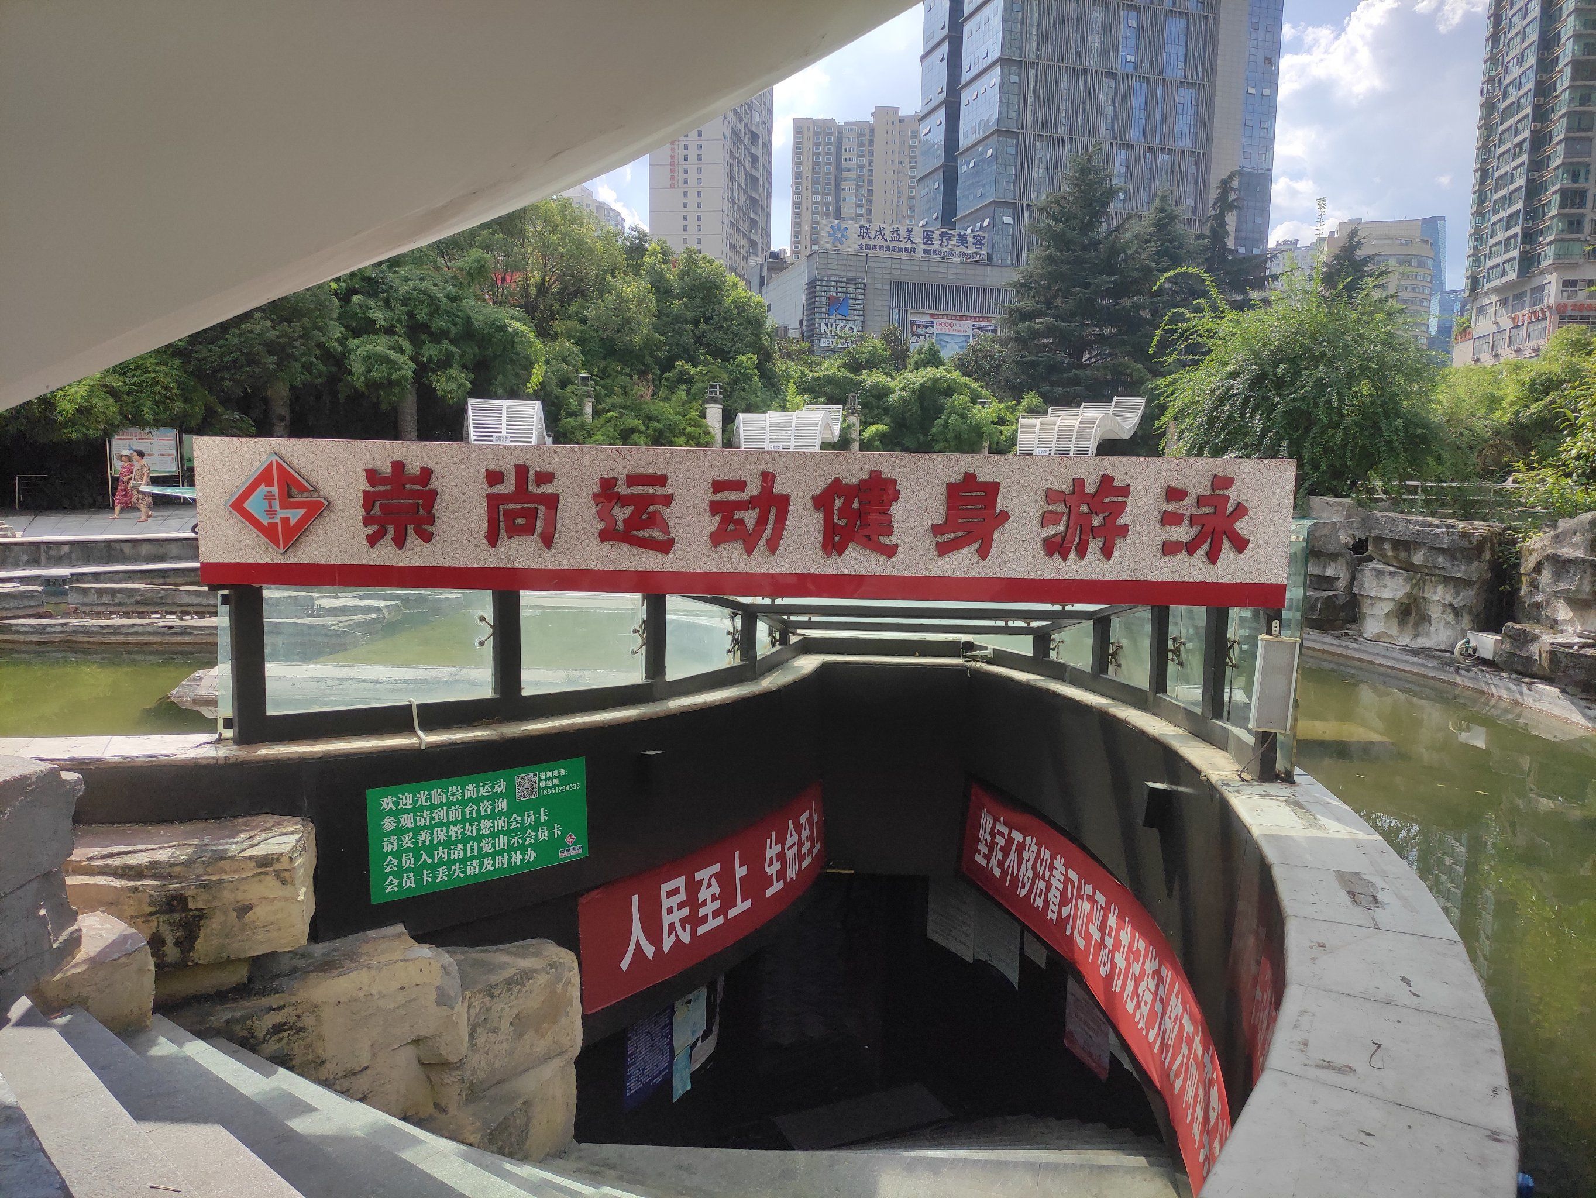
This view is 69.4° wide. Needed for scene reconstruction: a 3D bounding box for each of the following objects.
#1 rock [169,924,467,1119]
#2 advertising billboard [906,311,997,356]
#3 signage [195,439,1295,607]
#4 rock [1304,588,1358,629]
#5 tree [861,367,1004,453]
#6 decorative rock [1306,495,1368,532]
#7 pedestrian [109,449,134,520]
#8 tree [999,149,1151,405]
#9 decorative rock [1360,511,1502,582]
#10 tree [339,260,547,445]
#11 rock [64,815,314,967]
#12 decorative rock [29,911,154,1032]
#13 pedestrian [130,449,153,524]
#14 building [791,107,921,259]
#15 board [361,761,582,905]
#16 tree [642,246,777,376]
[{"bbox_3d":[-2.194,2.033,5.522,1.320,0.620,0.650,0,7,-9],"label":"rock"},{"bbox_3d":[15.700,-26.098,115.657,10.348,4.840,0.300,-2,8,-23],"label":"advertising billboard"},{"bbox_3d":[-0.285,-0.371,5.615,5.270,0.710,0.140,1,6,1],"label":"signage"},{"bbox_3d":[6.718,0.126,14.600,0.750,0.480,0.650,6,8,37],"label":"rock"},{"bbox_3d":[3.386,-3.855,29.241,3.613,3.983,3.613,2,7,6],"label":"tree"},{"bbox_3d":[6.953,-1.104,14.900,0.850,0.440,0.750,6,8,37],"label":"decorative rock"},{"bbox_3d":[-15.488,-2.612,26.400,0.550,1.580,0.500,-5,9,-41],"label":"pedestrian"},{"bbox_3d":[10.548,-10.264,44.050,5.847,13.317,5.847,3,7,13],"label":"tree"},{"bbox_3d":[7.519,-0.622,13.700,1.400,0.760,1.000,6,8,37],"label":"decorative rock"},{"bbox_3d":[-9.517,-5.630,30.561,5.481,6.723,5.481,-1,7,-17],"label":"tree"},{"bbox_3d":[-2.514,1.202,4.750,0.970,0.430,0.500,0,7,-10],"label":"rock"},{"bbox_3d":[-2.477,1.309,4.050,0.440,0.320,0.370,-3,8,-27],"label":"decorative rock"},{"bbox_3d":[-13.836,-2.391,24.300,0.430,1.560,0.430,-2,7,-20],"label":"pedestrian"},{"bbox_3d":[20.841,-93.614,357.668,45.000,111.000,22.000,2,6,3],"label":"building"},{"bbox_3d":[-1.673,1.216,6.167,1.210,0.590,0.020,-5,9,-39],"label":"board"},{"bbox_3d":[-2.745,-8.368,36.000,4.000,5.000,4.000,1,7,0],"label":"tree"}]

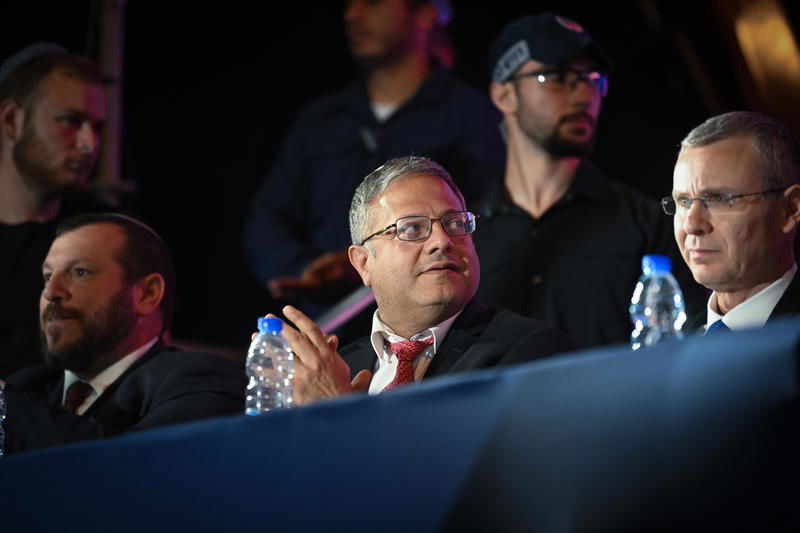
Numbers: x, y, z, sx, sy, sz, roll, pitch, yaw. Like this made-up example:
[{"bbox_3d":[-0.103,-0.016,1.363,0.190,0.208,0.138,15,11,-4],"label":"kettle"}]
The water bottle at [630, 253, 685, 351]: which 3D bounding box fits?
[{"bbox_3d":[0.296,0.084,4.850,0.062,0.195,0.062,0,-7,0],"label":"water bottle"}]

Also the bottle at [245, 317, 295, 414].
[{"bbox_3d":[-0.170,0.164,5.500,0.062,0.195,0.062,0,-7,0],"label":"bottle"}]

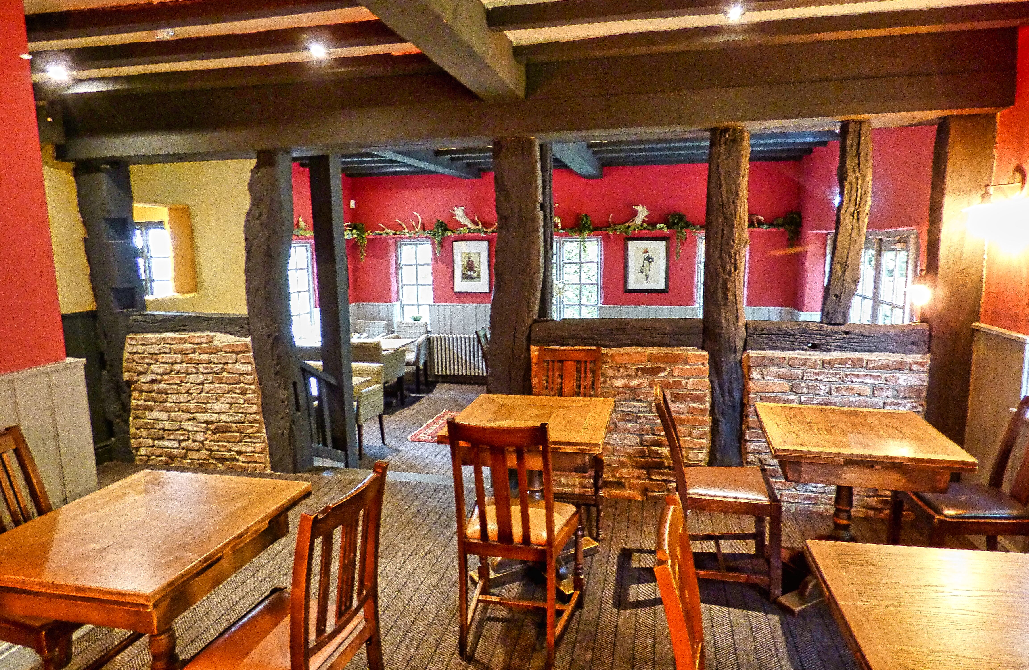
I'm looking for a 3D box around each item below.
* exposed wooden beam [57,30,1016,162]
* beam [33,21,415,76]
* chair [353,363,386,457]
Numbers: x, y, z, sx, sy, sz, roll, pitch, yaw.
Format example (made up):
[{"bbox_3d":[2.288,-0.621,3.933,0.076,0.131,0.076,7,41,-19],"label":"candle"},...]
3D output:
[{"bbox_3d":[-0.287,-1.356,3.584,5.504,0.384,0.368,1,9,12],"label":"exposed wooden beam"},{"bbox_3d":[-1.650,-1.504,3.119,2.240,0.088,0.120,1,9,11],"label":"beam"},{"bbox_3d":[-1.605,0.732,5.808,0.512,0.837,0.552,2,10,17],"label":"chair"}]

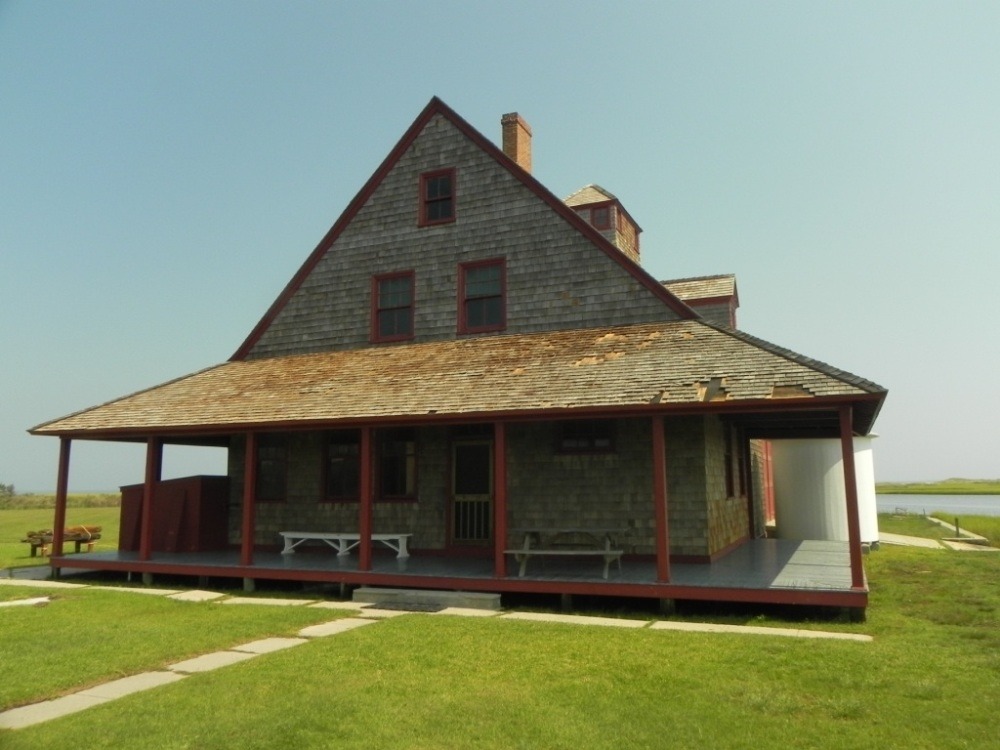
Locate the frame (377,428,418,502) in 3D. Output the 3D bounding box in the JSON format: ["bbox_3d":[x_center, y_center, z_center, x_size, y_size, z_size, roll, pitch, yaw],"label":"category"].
[{"bbox_3d":[-2.164,1.891,15.738,1.033,1.564,0.147,-4,-9,23],"label":"frame"}]

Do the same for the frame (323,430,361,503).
[{"bbox_3d":[-3.433,1.986,16.288,1.057,1.566,0.147,-4,-9,23],"label":"frame"}]

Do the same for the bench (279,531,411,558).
[{"bbox_3d":[-3.271,3.493,15.618,3.000,0.460,0.460,-4,-9,21],"label":"bench"}]

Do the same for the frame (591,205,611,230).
[{"bbox_3d":[3.503,-5.435,26.107,0.697,0.917,0.100,-4,-9,23],"label":"frame"}]

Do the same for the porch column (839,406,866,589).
[{"bbox_3d":[4.565,1.572,9.728,0.150,2.285,0.150,-4,-9,23],"label":"porch column"}]

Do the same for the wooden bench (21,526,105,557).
[{"bbox_3d":[-12.303,4.716,21.187,0.620,0.770,1.850,-6,-11,35],"label":"wooden bench"}]

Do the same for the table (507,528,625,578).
[{"bbox_3d":[1.166,2.823,12.106,1.840,0.690,1.480,-3,-9,18],"label":"table"}]

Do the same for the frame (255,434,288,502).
[{"bbox_3d":[-5.240,2.121,17.071,1.079,1.570,0.147,-4,-9,23],"label":"frame"}]

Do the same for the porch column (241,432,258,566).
[{"bbox_3d":[-4.500,2.235,13.589,0.155,2.380,0.155,-4,-9,23],"label":"porch column"}]

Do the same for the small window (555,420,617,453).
[{"bbox_3d":[1.617,1.172,14.161,1.156,0.654,0.147,-4,-9,23],"label":"small window"}]

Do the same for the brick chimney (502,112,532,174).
[{"bbox_3d":[0.476,-6.091,20.601,0.470,1.774,1.039,-4,-9,23],"label":"brick chimney"}]

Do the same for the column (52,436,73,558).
[{"bbox_3d":[-9.089,2.551,15.597,0.138,2.390,0.138,-4,-9,23],"label":"column"}]

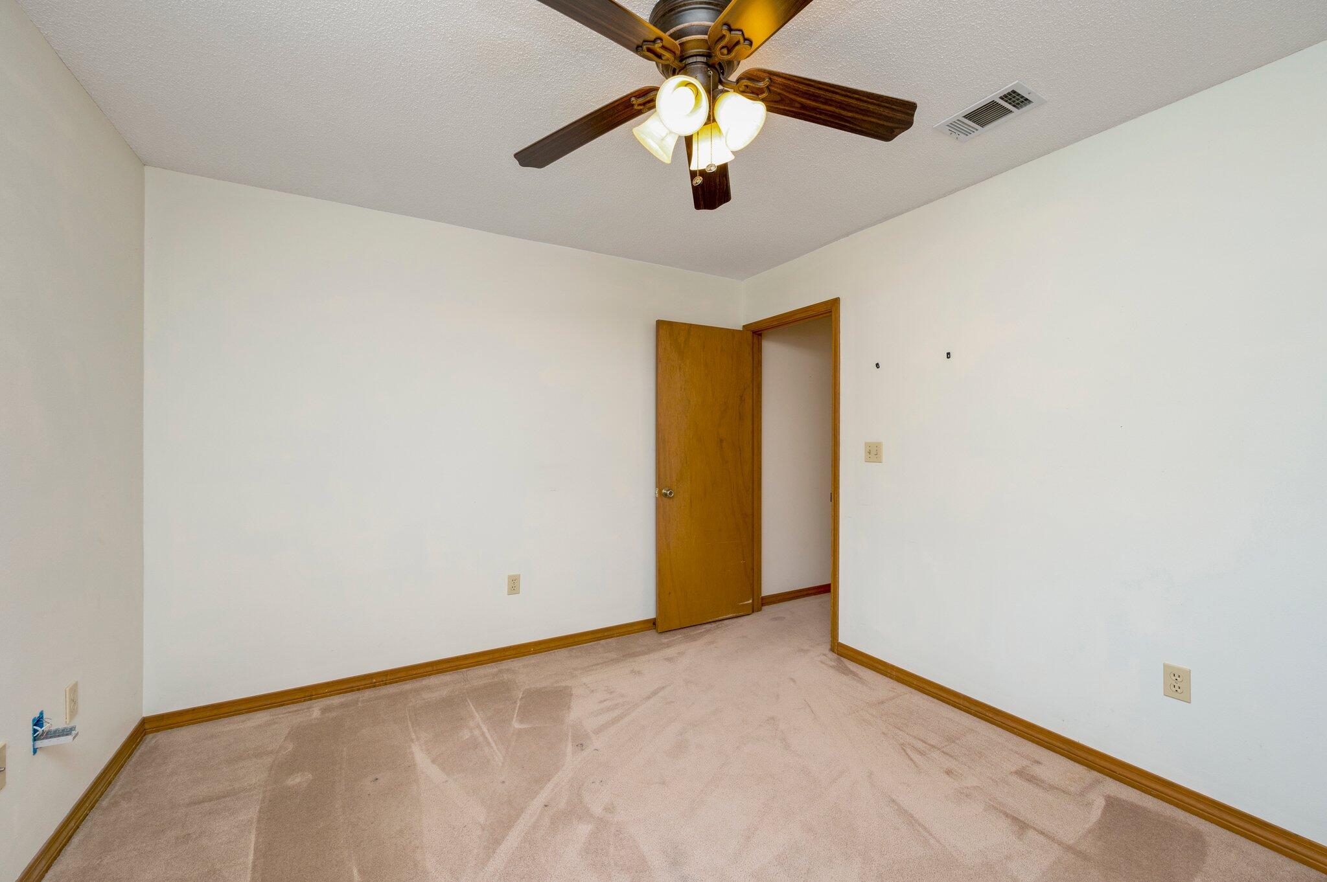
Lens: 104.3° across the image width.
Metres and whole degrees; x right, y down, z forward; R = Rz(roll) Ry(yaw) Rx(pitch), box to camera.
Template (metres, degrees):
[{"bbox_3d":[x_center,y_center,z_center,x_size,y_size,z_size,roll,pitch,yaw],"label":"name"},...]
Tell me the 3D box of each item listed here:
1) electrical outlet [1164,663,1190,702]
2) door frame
[{"bbox_3d":[1.773,0.837,1.781,0.009,0.114,0.070,0,0,-30],"label":"electrical outlet"},{"bbox_3d":[0.867,0.210,3.453,0.130,2.111,0.889,0,0,-30],"label":"door frame"}]

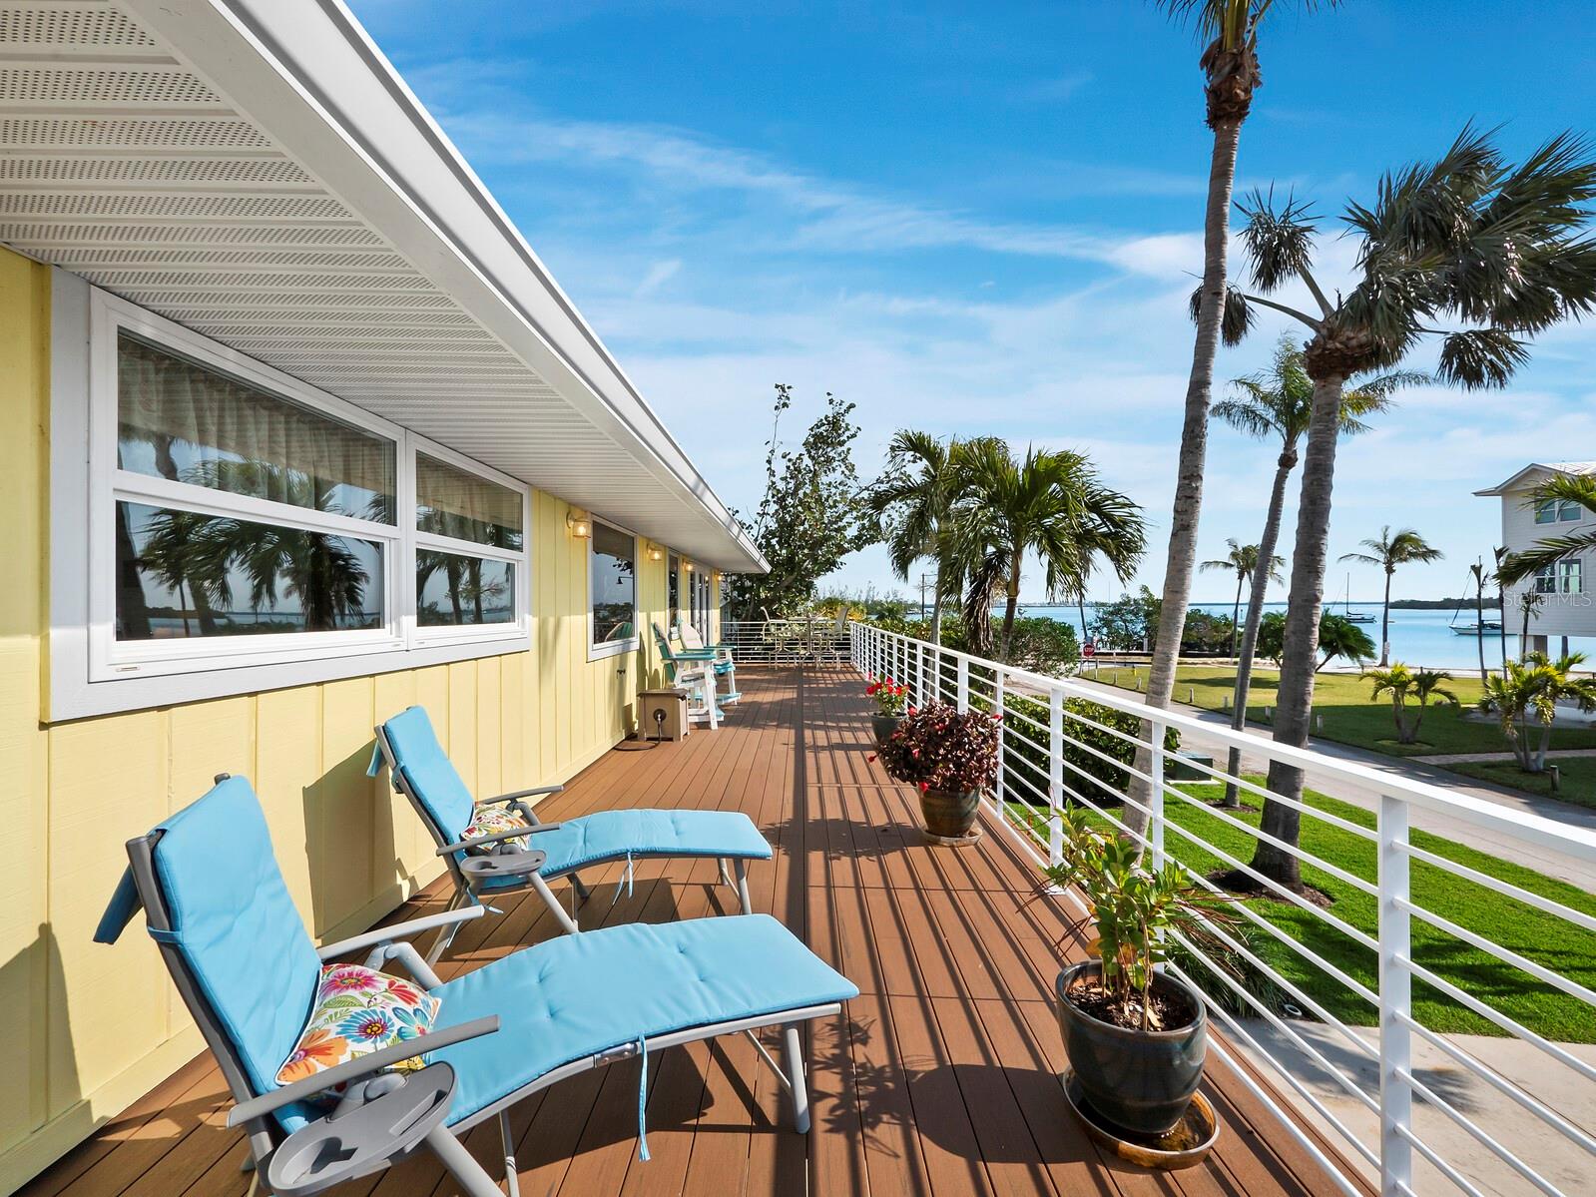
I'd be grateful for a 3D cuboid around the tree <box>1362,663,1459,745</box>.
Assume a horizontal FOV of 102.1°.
[{"bbox_3d":[19.747,3.395,20.800,2.600,2.650,2.500,0,-1,0],"label":"tree"}]

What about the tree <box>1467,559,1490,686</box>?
[{"bbox_3d":[35.299,1.327,33.500,1.000,6.800,1.000,0,-1,0],"label":"tree"}]

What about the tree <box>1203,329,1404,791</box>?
[{"bbox_3d":[11.599,-0.639,14.700,3.900,10.600,3.700,0,-1,0],"label":"tree"}]

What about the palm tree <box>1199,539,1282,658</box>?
[{"bbox_3d":[35.607,0.000,52.000,5.800,9.700,5.600,0,-1,0],"label":"palm tree"}]

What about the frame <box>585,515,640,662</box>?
[{"bbox_3d":[-1.787,-0.070,6.430,0.100,1.300,1.780,0,-1,0],"label":"frame"}]

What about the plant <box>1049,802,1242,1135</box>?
[{"bbox_3d":[0.925,0.976,1.770,0.480,0.830,0.450,0,-1,0],"label":"plant"}]

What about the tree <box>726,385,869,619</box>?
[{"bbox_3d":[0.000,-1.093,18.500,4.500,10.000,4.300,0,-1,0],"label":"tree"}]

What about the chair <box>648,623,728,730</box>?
[{"bbox_3d":[-1.270,0.870,7.500,0.880,1.190,0.800,0,-1,0],"label":"chair"}]

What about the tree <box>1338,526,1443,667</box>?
[{"bbox_3d":[42.250,-0.178,46.000,6.000,10.000,5.800,0,-1,0],"label":"tree"}]

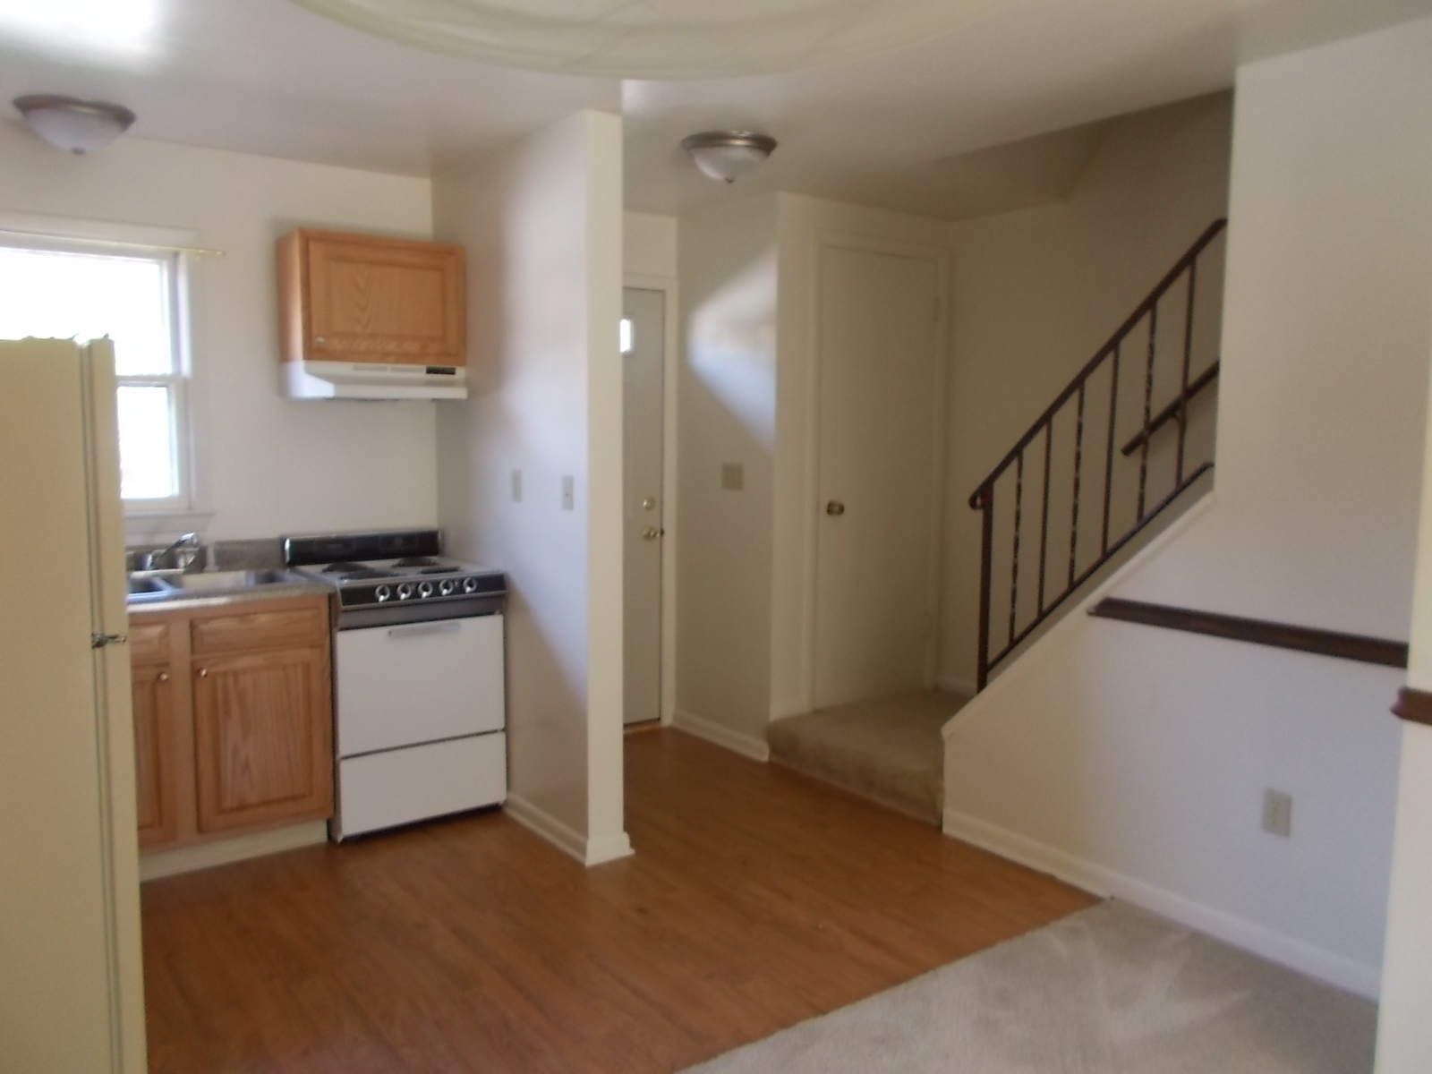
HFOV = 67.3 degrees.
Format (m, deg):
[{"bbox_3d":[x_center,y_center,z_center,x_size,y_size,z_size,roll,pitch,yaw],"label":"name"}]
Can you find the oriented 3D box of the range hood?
[{"bbox_3d":[-1.257,-0.578,4.039,0.608,0.136,0.445,-4,7,-37],"label":"range hood"}]

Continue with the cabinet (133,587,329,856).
[{"bbox_3d":[-1.844,0.584,3.617,0.905,0.787,0.600,-4,7,-37],"label":"cabinet"}]

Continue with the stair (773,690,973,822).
[{"bbox_3d":[0.962,0.902,4.592,1.110,0.187,0.980,-4,7,-37],"label":"stair"}]

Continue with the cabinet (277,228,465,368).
[{"bbox_3d":[-1.292,-0.877,4.061,0.608,0.458,0.320,-4,7,-37],"label":"cabinet"}]

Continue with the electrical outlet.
[{"bbox_3d":[1.517,0.742,2.903,0.010,0.114,0.072,-4,7,-37],"label":"electrical outlet"}]

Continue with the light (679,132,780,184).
[{"bbox_3d":[0.051,-1.285,3.675,0.330,0.126,0.330,0,5,0],"label":"light"}]

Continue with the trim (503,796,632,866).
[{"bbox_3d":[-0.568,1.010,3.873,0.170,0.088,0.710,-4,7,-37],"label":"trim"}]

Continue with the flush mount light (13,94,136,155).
[{"bbox_3d":[-1.974,-1.264,3.321,0.326,0.128,0.326,-4,7,-37],"label":"flush mount light"}]

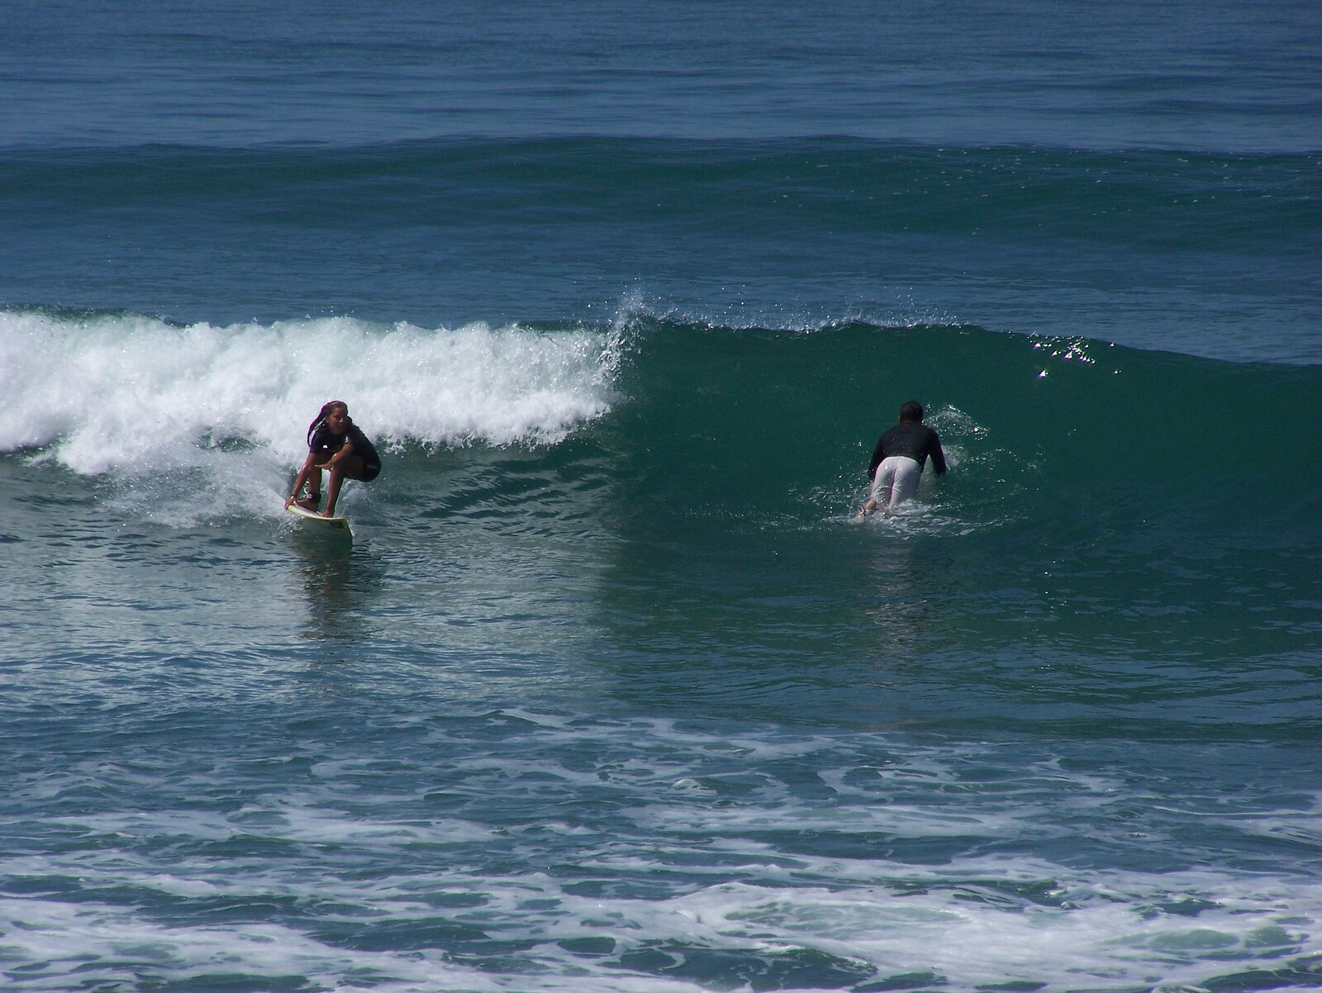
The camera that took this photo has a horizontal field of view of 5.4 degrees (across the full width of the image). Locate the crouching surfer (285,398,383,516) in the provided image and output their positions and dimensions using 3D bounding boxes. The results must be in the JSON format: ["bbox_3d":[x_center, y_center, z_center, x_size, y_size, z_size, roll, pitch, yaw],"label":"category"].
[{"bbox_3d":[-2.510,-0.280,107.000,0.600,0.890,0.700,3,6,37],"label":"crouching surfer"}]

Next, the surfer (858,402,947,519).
[{"bbox_3d":[1.856,-0.265,107.500,0.600,0.470,1.550,4,27,14],"label":"surfer"}]

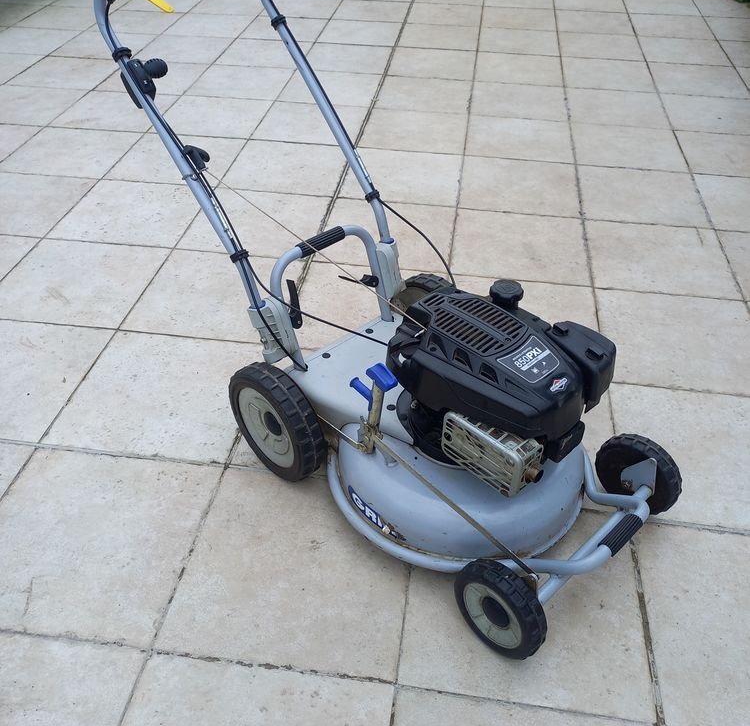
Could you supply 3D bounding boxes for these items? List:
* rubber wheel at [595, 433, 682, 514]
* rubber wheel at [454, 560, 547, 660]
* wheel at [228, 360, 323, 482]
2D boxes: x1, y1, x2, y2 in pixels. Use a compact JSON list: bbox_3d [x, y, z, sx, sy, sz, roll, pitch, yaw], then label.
[{"bbox_3d":[0.563,0.239,1.550,0.051,0.184,0.184,-31,49,-32],"label":"rubber wheel"},{"bbox_3d":[0.225,0.442,1.301,0.051,0.184,0.184,-31,49,-32],"label":"rubber wheel"},{"bbox_3d":[-0.217,0.133,1.590,0.064,0.276,0.276,-31,49,-32],"label":"wheel"}]

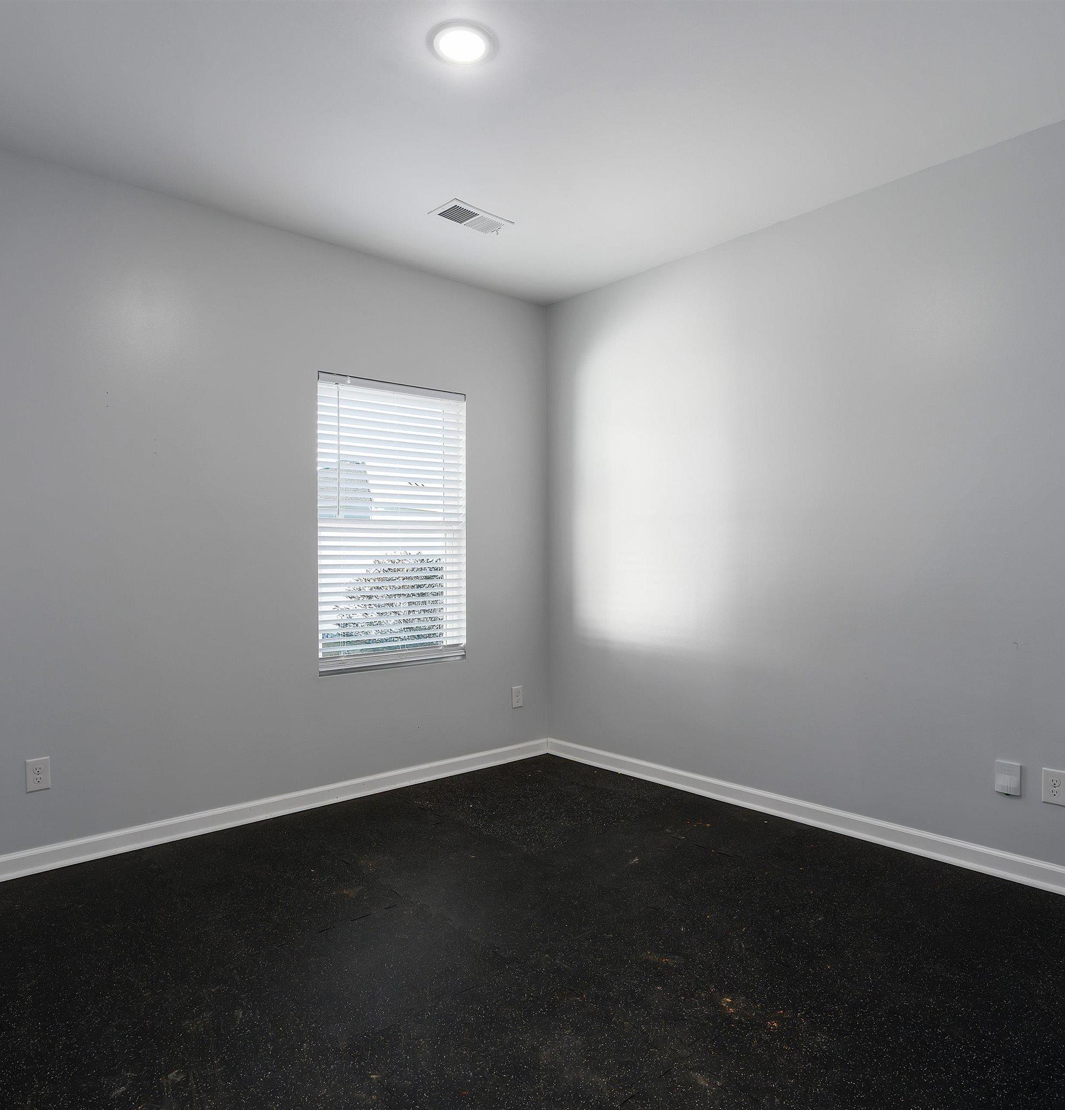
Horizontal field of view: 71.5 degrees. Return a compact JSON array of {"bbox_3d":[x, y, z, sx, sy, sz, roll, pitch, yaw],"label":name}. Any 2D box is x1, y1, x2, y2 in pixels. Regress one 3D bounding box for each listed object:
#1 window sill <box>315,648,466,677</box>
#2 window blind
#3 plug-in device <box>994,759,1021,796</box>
[{"bbox_3d":[-0.729,0.566,3.889,0.876,0.050,0.104,0,0,-42],"label":"window sill"},{"bbox_3d":[-0.727,-0.157,3.883,0.863,1.441,0.058,0,0,-42],"label":"window blind"},{"bbox_3d":[1.734,0.818,2.701,0.028,0.115,0.079,0,0,-42],"label":"plug-in device"}]

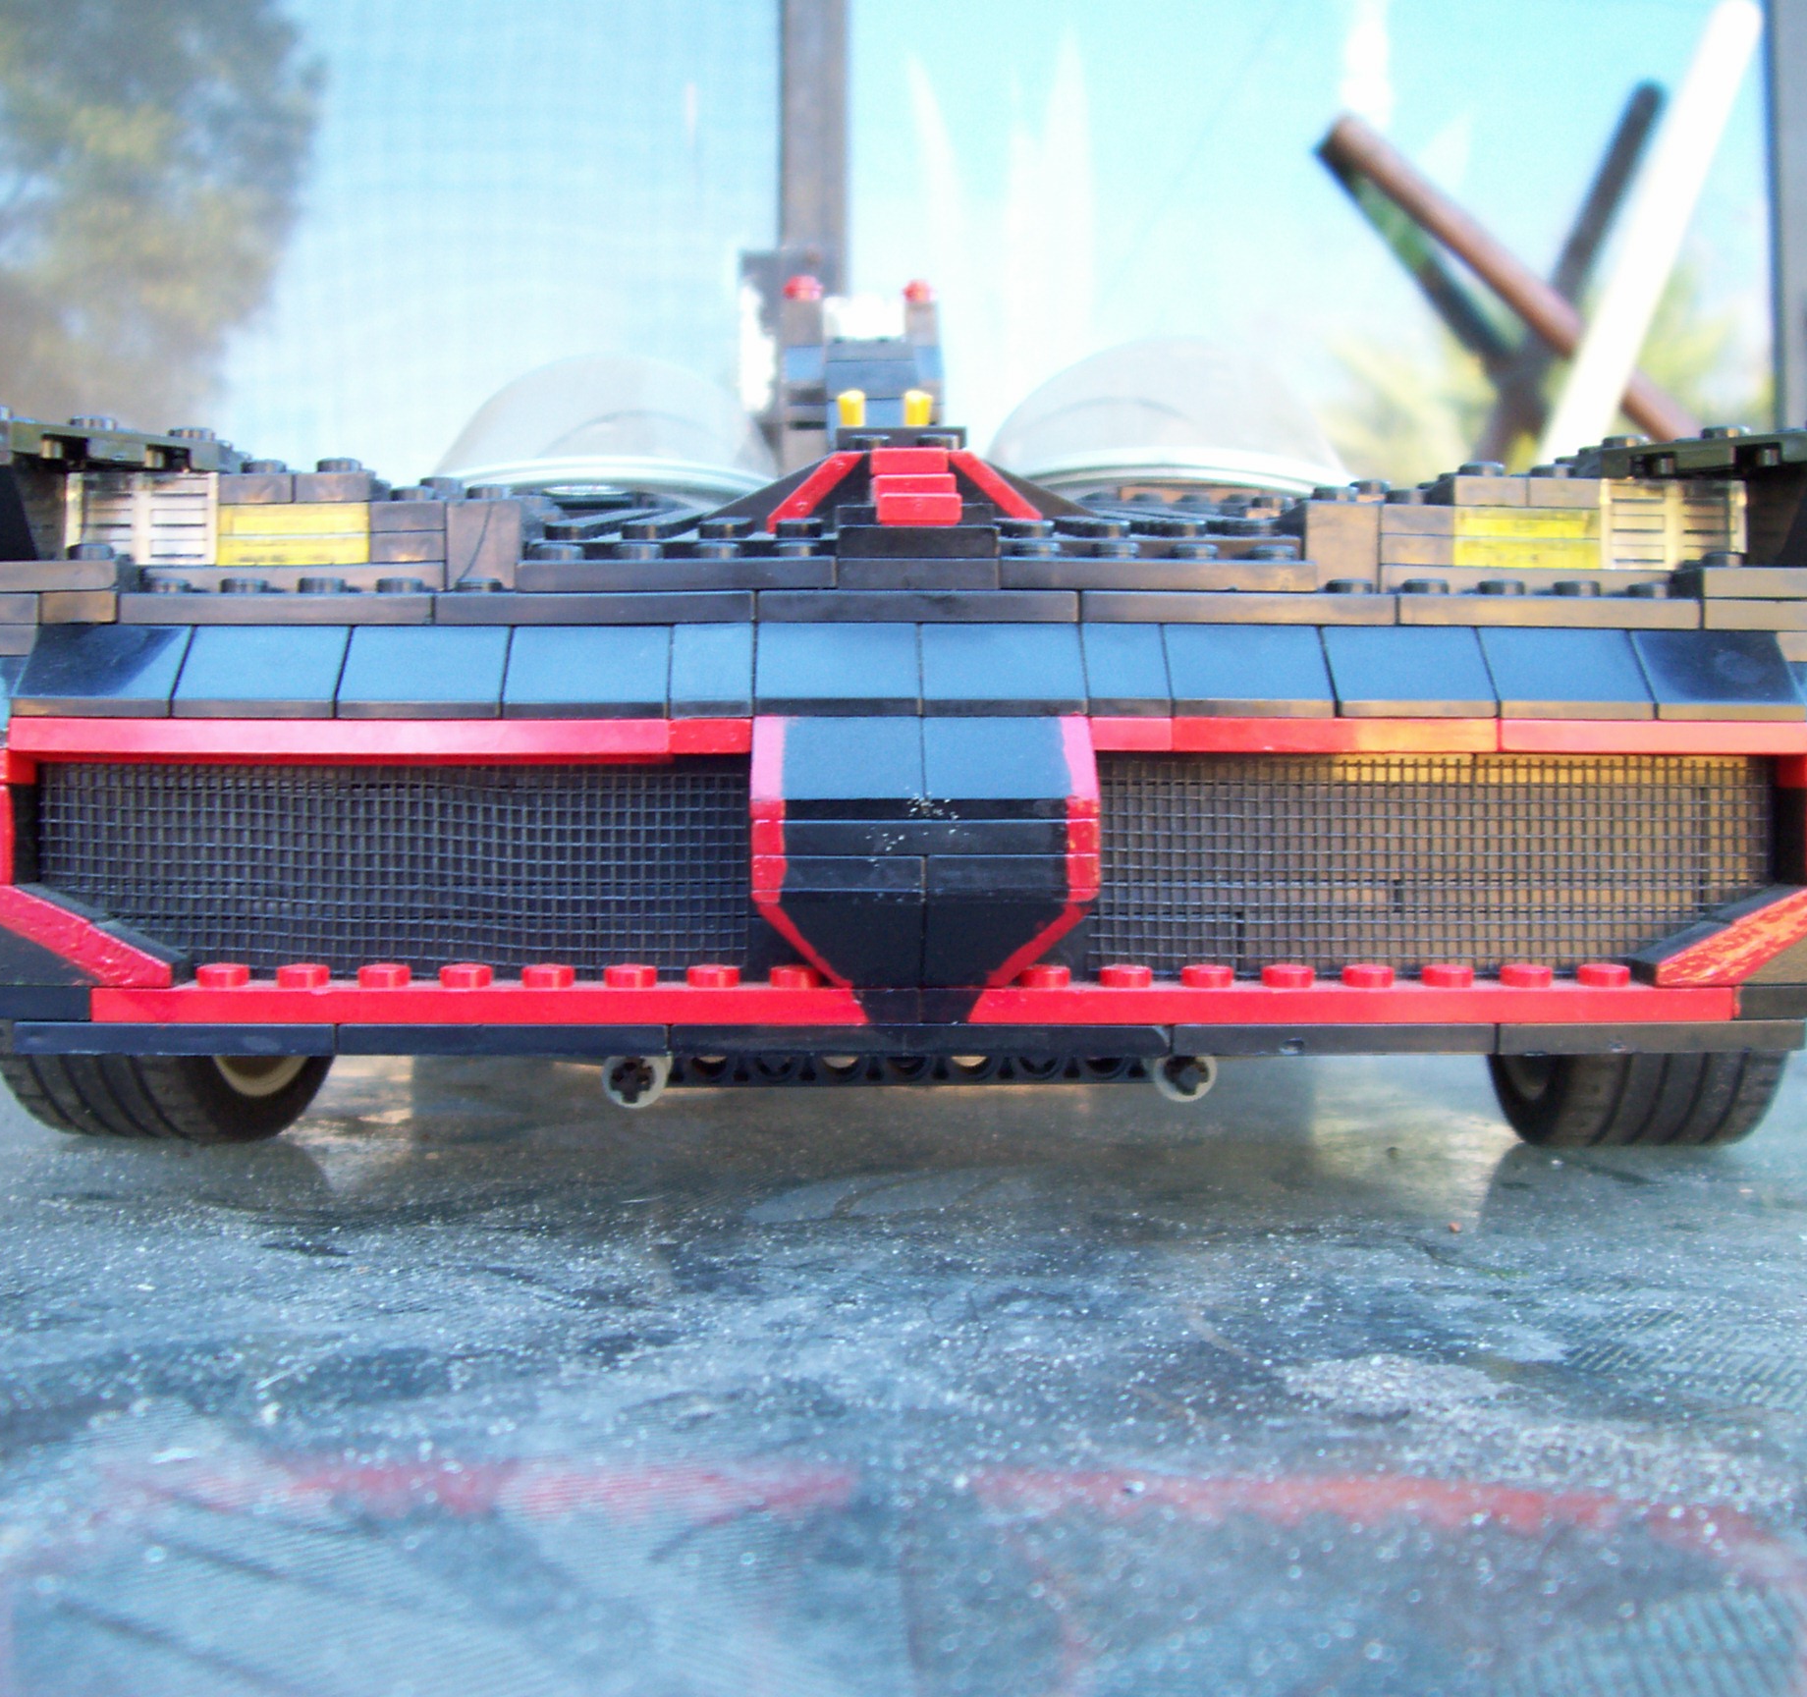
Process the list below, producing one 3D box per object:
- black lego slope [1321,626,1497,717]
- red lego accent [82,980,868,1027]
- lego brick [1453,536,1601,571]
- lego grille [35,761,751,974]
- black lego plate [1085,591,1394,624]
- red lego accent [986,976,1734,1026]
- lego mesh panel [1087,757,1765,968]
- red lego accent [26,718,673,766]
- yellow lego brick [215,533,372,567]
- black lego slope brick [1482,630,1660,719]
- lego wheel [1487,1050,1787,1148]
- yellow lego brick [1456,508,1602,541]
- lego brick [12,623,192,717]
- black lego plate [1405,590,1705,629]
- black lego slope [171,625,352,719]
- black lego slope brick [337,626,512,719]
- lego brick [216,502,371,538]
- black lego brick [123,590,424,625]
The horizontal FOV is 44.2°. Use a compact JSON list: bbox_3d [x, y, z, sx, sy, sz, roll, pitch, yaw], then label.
[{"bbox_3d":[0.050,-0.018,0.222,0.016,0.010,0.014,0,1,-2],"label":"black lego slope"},{"bbox_3d":[-0.041,0.015,0.217,0.075,0.004,0.008,0,1,-2],"label":"red lego accent"},{"bbox_3d":[0.065,-0.031,0.235,0.016,0.003,0.008,0,1,-2],"label":"lego brick"},{"bbox_3d":[-0.051,0.002,0.220,0.071,0.021,0.002,0,1,-2],"label":"lego grille"},{"bbox_3d":[0.033,-0.024,0.229,0.032,0.003,0.011,0,1,-1],"label":"black lego plate"},{"bbox_3d":[0.044,0.015,0.221,0.076,0.004,0.009,0,1,-1],"label":"red lego accent"},{"bbox_3d":[0.053,0.002,0.224,0.070,0.022,0.003,0,2,-2],"label":"lego mesh panel"},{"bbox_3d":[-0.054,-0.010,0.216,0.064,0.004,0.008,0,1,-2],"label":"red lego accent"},{"bbox_3d":[-0.062,-0.031,0.231,0.016,0.003,0.008,0,2,-2],"label":"yellow lego brick"},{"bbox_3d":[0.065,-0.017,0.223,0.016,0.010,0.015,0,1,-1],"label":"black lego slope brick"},{"bbox_3d":[0.085,0.014,0.264,0.022,0.043,0.043,0,1,-1],"label":"lego wheel"},{"bbox_3d":[0.065,-0.034,0.235,0.016,0.003,0.008,0,2,-2],"label":"yellow lego brick"},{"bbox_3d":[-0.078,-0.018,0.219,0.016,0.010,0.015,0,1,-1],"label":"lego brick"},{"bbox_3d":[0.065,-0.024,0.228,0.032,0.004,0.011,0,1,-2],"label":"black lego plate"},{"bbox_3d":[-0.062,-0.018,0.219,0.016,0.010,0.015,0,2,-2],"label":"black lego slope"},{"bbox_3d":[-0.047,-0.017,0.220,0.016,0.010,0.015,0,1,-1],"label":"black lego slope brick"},{"bbox_3d":[-0.062,-0.034,0.231,0.016,0.003,0.008,0,1,-2],"label":"lego brick"},{"bbox_3d":[-0.062,-0.024,0.226,0.032,0.003,0.011,0,1,-1],"label":"black lego brick"}]

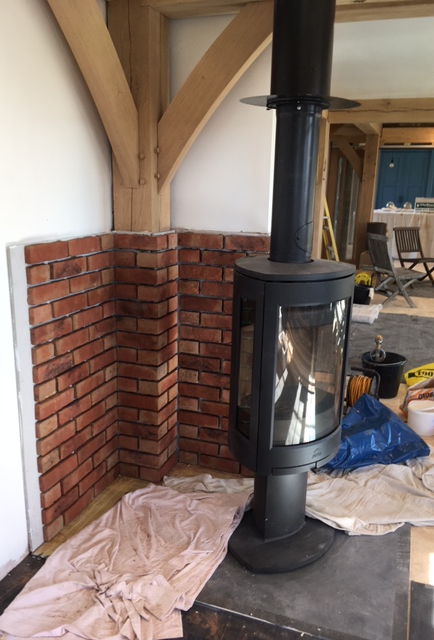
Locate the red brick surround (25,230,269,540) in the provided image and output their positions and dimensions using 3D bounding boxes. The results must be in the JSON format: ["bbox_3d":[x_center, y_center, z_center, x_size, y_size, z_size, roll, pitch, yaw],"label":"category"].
[{"bbox_3d":[-0.236,0.263,2.287,0.675,1.190,0.815,6,15,20],"label":"red brick surround"}]

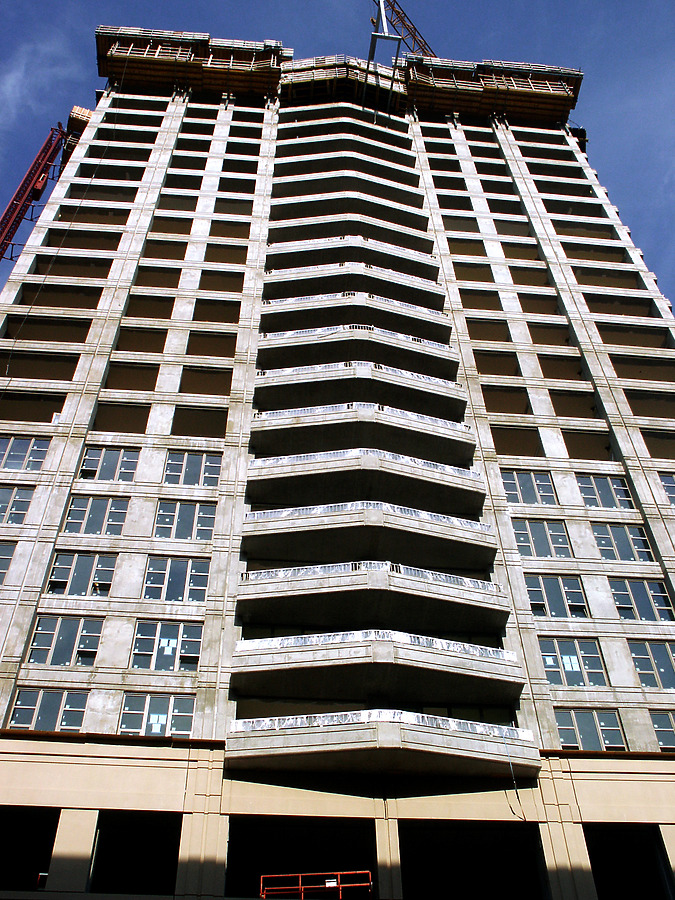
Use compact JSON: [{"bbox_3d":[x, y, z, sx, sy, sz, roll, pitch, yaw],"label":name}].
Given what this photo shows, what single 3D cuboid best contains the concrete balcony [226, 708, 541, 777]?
[{"bbox_3d":[1.405,9.026,27.584,9.535,1.285,2.184,3,-49,-4],"label":"concrete balcony"}]

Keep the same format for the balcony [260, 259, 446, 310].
[{"bbox_3d":[0.918,-8.631,47.767,9.512,1.314,2.224,3,-49,-4],"label":"balcony"}]

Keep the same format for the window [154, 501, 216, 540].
[{"bbox_3d":[-5.882,2.747,35.332,2.313,1.981,0.150,3,-49,-4],"label":"window"}]

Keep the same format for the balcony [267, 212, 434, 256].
[{"bbox_3d":[0.809,-12.376,52.415,9.496,0.887,2.184,3,-49,-4],"label":"balcony"}]

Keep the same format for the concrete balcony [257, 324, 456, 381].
[{"bbox_3d":[1.027,-4.716,43.234,9.512,1.314,2.224,3,-49,-4],"label":"concrete balcony"}]

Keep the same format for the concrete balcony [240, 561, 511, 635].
[{"bbox_3d":[1.303,5.052,32.109,9.551,1.278,1.910,3,-49,-4],"label":"concrete balcony"}]

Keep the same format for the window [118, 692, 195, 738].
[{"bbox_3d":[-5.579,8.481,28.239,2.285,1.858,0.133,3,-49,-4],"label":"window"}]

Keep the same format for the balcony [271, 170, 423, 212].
[{"bbox_3d":[0.687,-15.962,55.696,9.381,0.634,2.213,3,-49,-4],"label":"balcony"}]

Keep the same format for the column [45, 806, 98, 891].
[{"bbox_3d":[-7.272,11.211,25.129,1.092,2.449,0.738,3,-49,-4],"label":"column"}]

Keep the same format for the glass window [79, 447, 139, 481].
[{"bbox_3d":[-9.172,0.666,36.794,2.274,1.971,0.133,3,-49,-4],"label":"glass window"}]

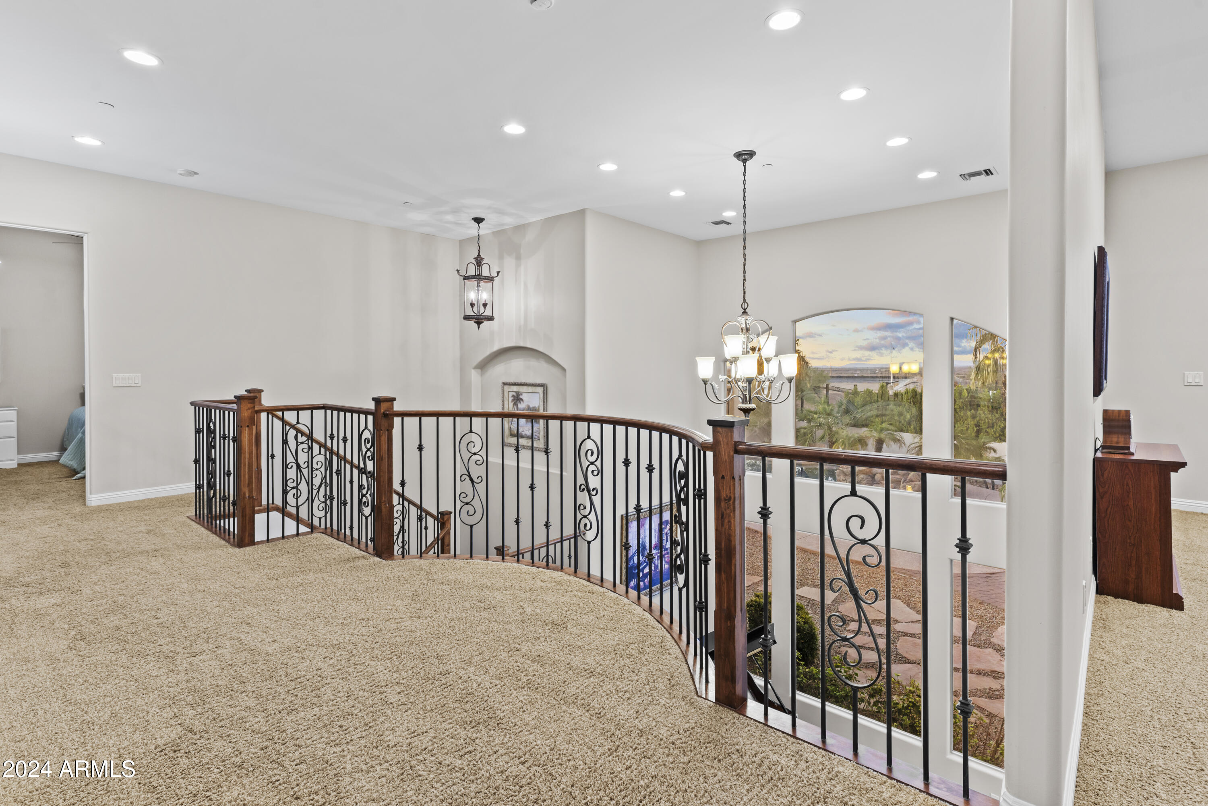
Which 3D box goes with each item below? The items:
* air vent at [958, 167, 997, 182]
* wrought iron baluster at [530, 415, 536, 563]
[{"bbox_3d":[3.648,-2.223,5.580,0.320,0.025,0.310,1,3,41],"label":"air vent"},{"bbox_3d":[-0.433,0.539,3.500,0.043,0.895,0.043,1,2,25],"label":"wrought iron baluster"}]

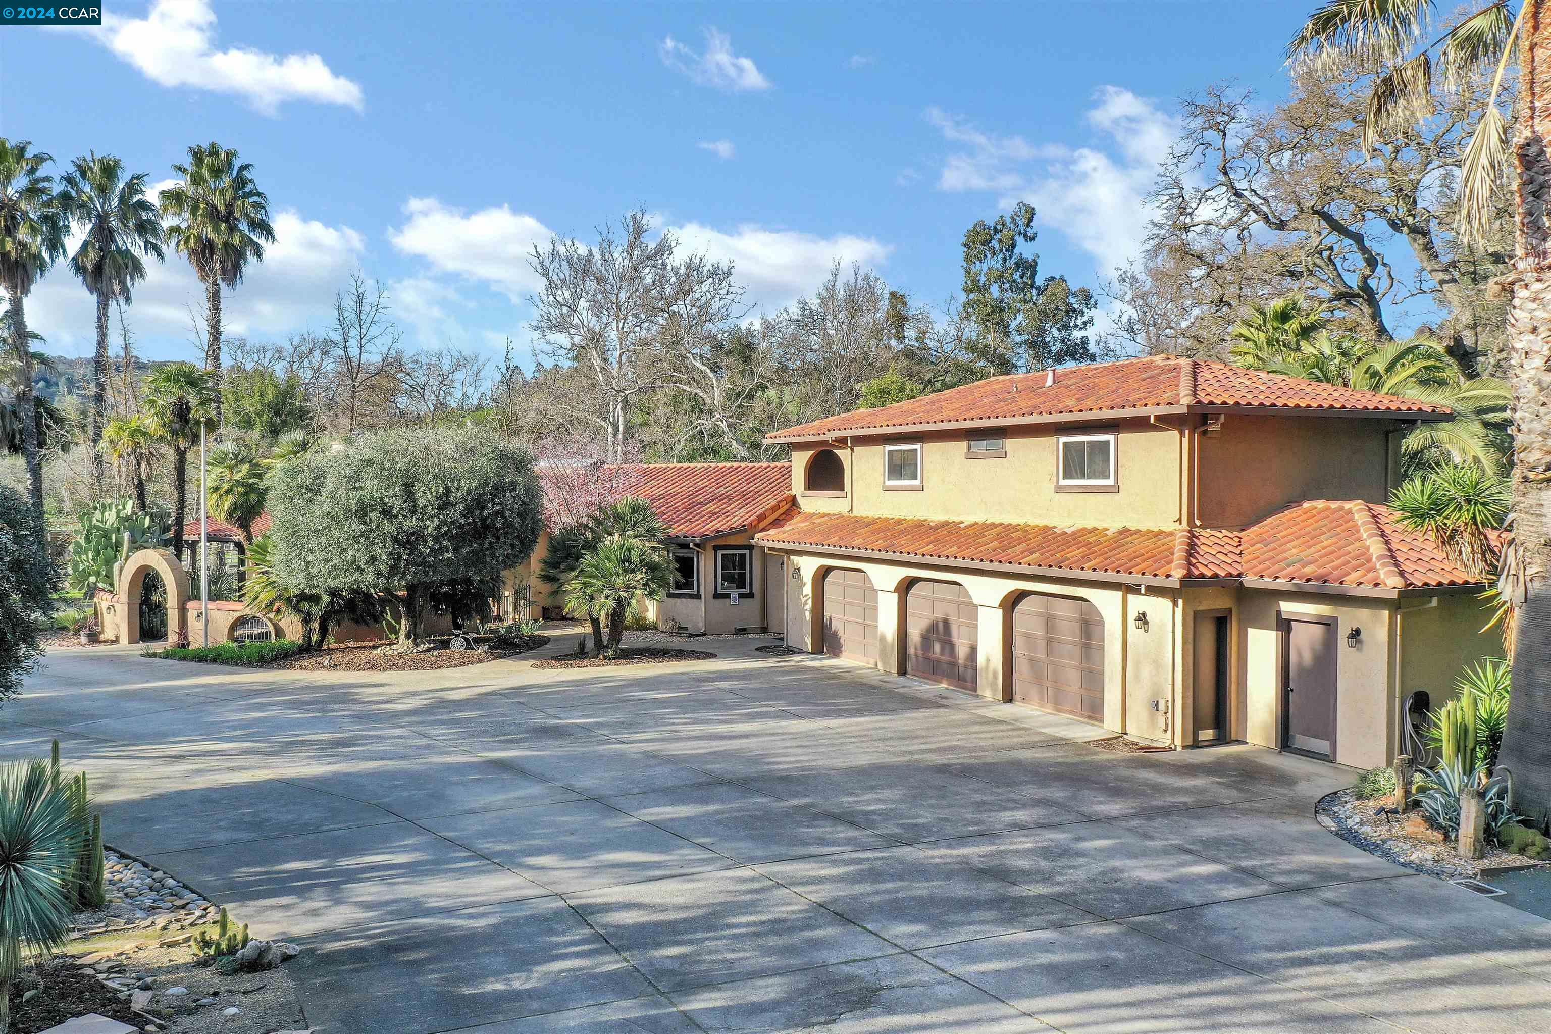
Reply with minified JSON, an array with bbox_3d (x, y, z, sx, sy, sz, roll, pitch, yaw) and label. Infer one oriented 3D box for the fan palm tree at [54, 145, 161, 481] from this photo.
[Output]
[{"bbox_3d":[-23.802,-4.965,43.224,3.900,15.920,3.800,-1,2,-29],"label":"fan palm tree"}]

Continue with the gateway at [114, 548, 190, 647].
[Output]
[{"bbox_3d":[-16.101,2.080,31.135,2.100,2.470,0.420,0,2,21],"label":"gateway"}]

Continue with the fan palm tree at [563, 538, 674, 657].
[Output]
[{"bbox_3d":[-3.759,1.935,28.738,2.600,2.720,2.500,0,2,-7],"label":"fan palm tree"}]

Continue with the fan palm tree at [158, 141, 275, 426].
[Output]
[{"bbox_3d":[-19.366,-4.975,42.224,3.900,15.970,3.800,-1,2,-25],"label":"fan palm tree"}]

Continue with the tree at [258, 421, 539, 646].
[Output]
[{"bbox_3d":[-9.353,0.514,30.475,6.800,5.310,6.200,-1,2,-17],"label":"tree"}]

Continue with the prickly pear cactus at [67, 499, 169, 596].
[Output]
[{"bbox_3d":[-19.232,1.354,35.352,3.000,3.700,2.700,-1,2,-29],"label":"prickly pear cactus"}]

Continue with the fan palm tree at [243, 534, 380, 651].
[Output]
[{"bbox_3d":[-11.231,1.868,29.238,3.200,2.740,3.000,-1,2,-21],"label":"fan palm tree"}]

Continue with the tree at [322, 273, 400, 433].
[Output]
[{"bbox_3d":[-19.850,-4.578,58.201,4.000,14.280,3.800,-1,2,-19],"label":"tree"}]

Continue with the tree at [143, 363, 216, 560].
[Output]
[{"bbox_3d":[-17.207,-0.615,34.908,2.100,7.660,2.100,-1,2,-26],"label":"tree"}]

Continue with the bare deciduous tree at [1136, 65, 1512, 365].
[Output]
[{"bbox_3d":[16.035,-4.879,35.225,12.000,15.990,11.000,1,2,24],"label":"bare deciduous tree"}]

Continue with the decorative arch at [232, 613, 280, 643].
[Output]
[{"bbox_3d":[-13.001,2.834,30.111,1.500,0.770,0.350,0,2,21],"label":"decorative arch"}]

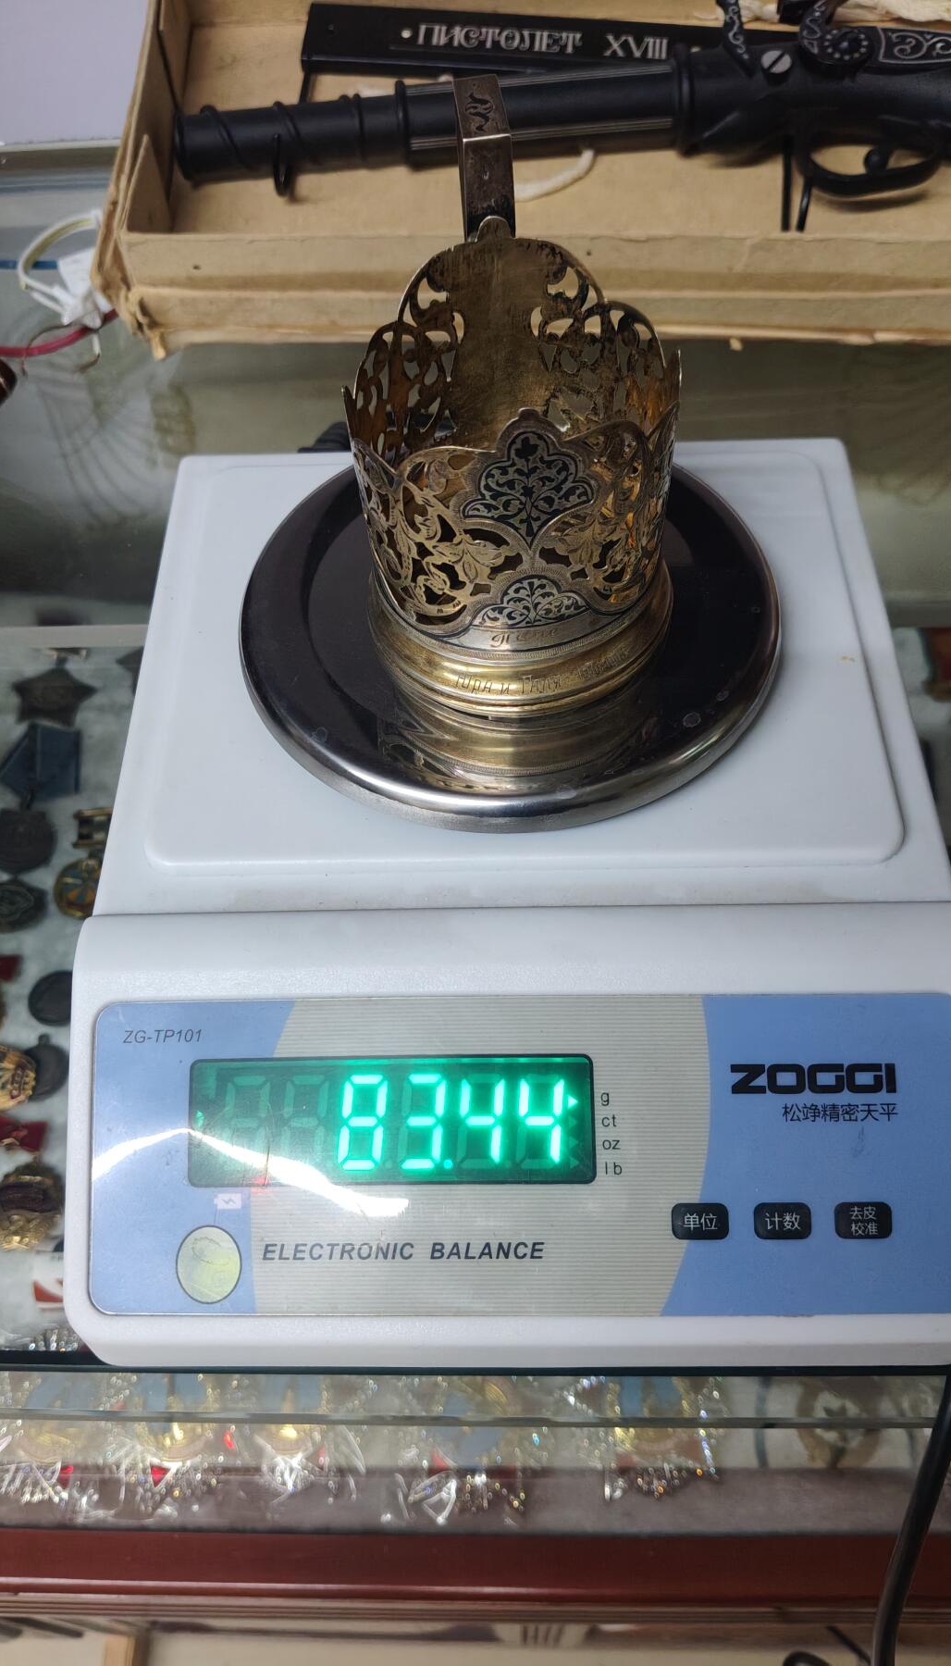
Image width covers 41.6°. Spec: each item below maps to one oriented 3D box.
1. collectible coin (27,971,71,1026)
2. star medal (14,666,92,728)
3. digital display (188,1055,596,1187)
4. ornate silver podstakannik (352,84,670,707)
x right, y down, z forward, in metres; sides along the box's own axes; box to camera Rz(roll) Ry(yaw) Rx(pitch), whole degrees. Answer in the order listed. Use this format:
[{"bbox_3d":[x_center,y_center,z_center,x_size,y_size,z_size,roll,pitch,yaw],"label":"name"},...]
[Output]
[{"bbox_3d":[-0.199,0.078,0.595,0.029,0.004,0.029,-7,56,-2],"label":"collectible coin"},{"bbox_3d":[-0.237,-0.077,0.701,0.046,0.004,0.045,-2,56,2],"label":"star medal"},{"bbox_3d":[-0.017,0.060,0.264,0.085,0.005,0.026,-1,82,2],"label":"digital display"},{"bbox_3d":[0.007,-0.097,0.281,0.074,0.087,0.115,-5,56,0],"label":"ornate silver podstakannik"}]

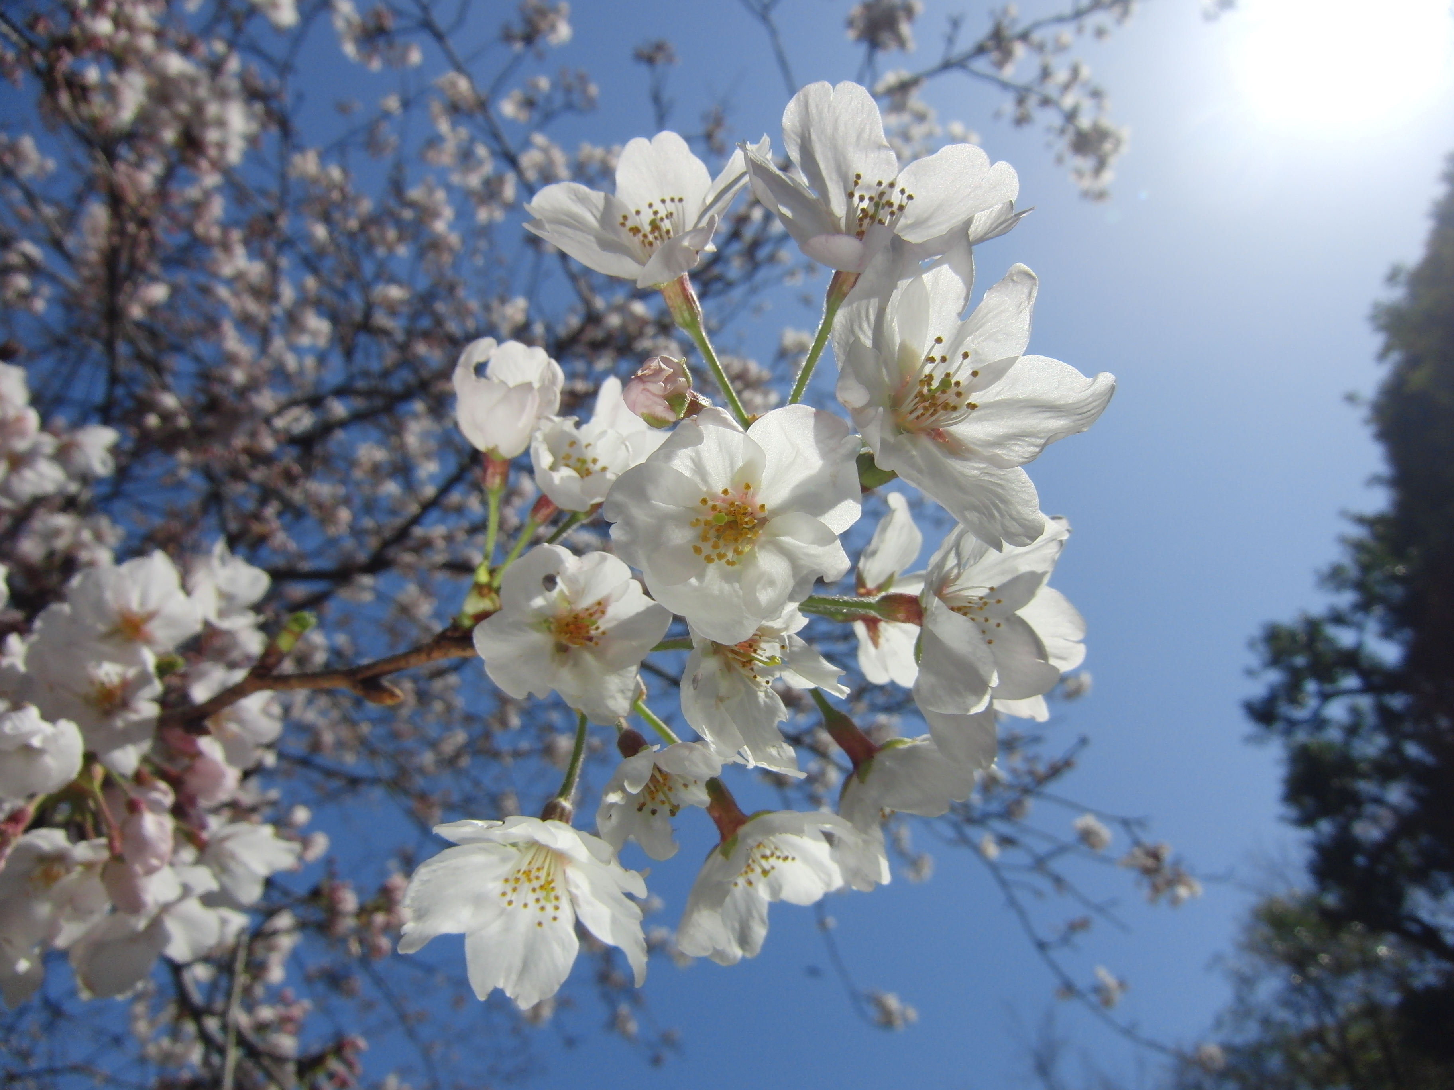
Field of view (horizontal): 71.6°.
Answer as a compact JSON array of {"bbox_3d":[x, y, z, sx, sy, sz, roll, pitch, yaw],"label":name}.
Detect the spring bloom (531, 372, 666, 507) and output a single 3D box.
[{"bbox_3d":[-0.022,-0.017,0.172,0.024,0.022,0.018,0,-30,0],"label":"spring bloom"}]

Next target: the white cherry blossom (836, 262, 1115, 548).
[{"bbox_3d":[0.028,-0.016,0.132,0.040,0.040,0.019,13,-31,-24],"label":"white cherry blossom"}]

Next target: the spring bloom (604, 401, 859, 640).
[{"bbox_3d":[0.001,-0.003,0.152,0.038,0.036,0.018,0,-6,5],"label":"spring bloom"}]

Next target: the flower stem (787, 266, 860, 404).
[{"bbox_3d":[0.015,-0.032,0.156,0.004,0.004,0.022,23,-75,0],"label":"flower stem"}]

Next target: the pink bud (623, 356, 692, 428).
[{"bbox_3d":[-0.011,-0.025,0.165,0.012,0.011,0.011,28,-84,-30],"label":"pink bud"}]

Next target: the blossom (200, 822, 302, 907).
[{"bbox_3d":[-0.118,0.079,0.250,0.023,0.021,0.022,18,11,35],"label":"blossom"}]

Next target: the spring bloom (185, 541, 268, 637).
[{"bbox_3d":[-0.131,0.011,0.265,0.024,0.025,0.018,0,-30,-36],"label":"spring bloom"}]

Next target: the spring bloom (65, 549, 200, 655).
[{"bbox_3d":[-0.147,0.016,0.250,0.034,0.028,0.018,0,-12,-21],"label":"spring bloom"}]

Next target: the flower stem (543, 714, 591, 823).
[{"bbox_3d":[-0.024,0.033,0.152,0.004,0.018,0.004,14,-6,0],"label":"flower stem"}]

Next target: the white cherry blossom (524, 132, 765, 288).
[{"bbox_3d":[-0.010,-0.047,0.150,0.035,0.035,0.017,-6,-55,11],"label":"white cherry blossom"}]

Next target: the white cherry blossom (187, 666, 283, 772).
[{"bbox_3d":[-0.127,0.044,0.260,0.026,0.027,0.018,0,3,-27],"label":"white cherry blossom"}]

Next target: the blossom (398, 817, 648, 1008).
[{"bbox_3d":[-0.027,0.049,0.142,0.035,0.017,0.035,-5,-44,9],"label":"blossom"}]

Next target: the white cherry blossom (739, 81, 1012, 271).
[{"bbox_3d":[0.020,-0.049,0.142,0.039,0.039,0.019,3,-52,-6],"label":"white cherry blossom"}]

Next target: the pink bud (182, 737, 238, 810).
[{"bbox_3d":[-0.128,0.057,0.250,0.015,0.013,0.013,22,-33,34],"label":"pink bud"}]

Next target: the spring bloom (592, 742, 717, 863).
[{"bbox_3d":[-0.013,0.039,0.165,0.022,0.013,0.022,-39,-37,6],"label":"spring bloom"}]

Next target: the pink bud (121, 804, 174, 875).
[{"bbox_3d":[-0.119,0.061,0.207,0.011,0.015,0.011,-3,-9,0],"label":"pink bud"}]

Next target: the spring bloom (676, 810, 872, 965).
[{"bbox_3d":[0.006,0.048,0.150,0.031,0.017,0.031,-32,-33,3],"label":"spring bloom"}]

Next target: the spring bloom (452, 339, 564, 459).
[{"bbox_3d":[-0.034,-0.023,0.157,0.017,0.017,0.018,5,-73,0],"label":"spring bloom"}]

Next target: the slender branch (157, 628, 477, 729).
[{"bbox_3d":[-0.079,0.025,0.187,0.088,0.013,0.008,-14,-7,27],"label":"slender branch"}]

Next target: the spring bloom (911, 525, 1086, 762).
[{"bbox_3d":[0.037,0.013,0.147,0.018,0.035,0.035,4,-21,37],"label":"spring bloom"}]

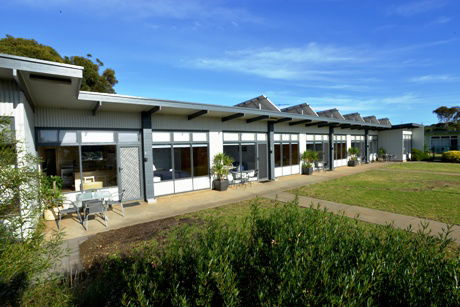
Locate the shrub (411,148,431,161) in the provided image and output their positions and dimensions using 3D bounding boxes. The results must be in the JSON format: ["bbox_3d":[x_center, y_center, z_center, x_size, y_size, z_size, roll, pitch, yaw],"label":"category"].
[{"bbox_3d":[19.179,0.132,21.920,1.350,1.250,1.700,-3,2,-38],"label":"shrub"}]

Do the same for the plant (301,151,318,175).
[{"bbox_3d":[5.141,0.545,14.132,1.000,1.580,1.000,-3,2,-38],"label":"plant"}]

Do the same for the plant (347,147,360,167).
[{"bbox_3d":[10.483,0.263,18.379,1.000,1.620,1.000,-3,2,-38],"label":"plant"}]

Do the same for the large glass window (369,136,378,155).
[{"bbox_3d":[14.509,-0.824,22.123,2.600,2.000,0.120,-3,2,-38],"label":"large glass window"}]

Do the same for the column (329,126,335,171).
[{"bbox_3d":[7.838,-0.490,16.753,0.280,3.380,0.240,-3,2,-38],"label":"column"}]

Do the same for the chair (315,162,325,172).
[{"bbox_3d":[6.068,0.887,14.838,0.600,0.820,0.560,-2,2,-20],"label":"chair"}]

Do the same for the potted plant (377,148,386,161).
[{"bbox_3d":[15.440,0.164,22.220,0.850,1.300,0.850,-3,2,-38],"label":"potted plant"}]

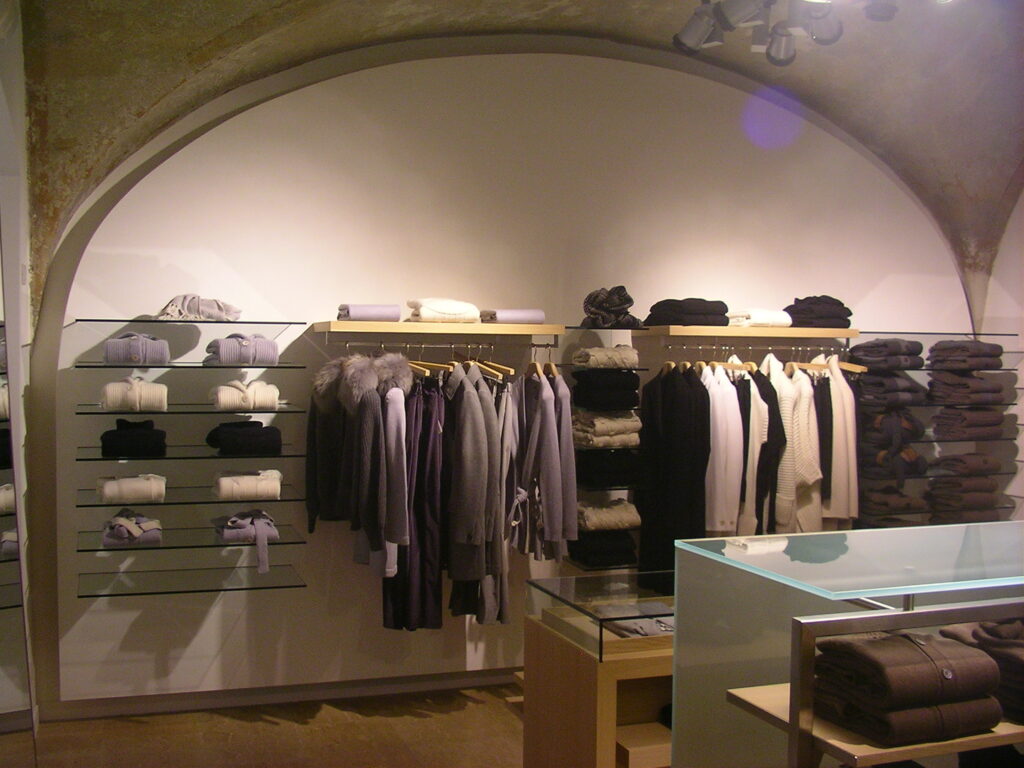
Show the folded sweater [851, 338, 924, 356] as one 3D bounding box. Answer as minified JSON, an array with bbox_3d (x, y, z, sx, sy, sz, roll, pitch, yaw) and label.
[{"bbox_3d":[1.836,-0.181,5.529,0.230,0.081,0.280,0,3,-20],"label":"folded sweater"}]

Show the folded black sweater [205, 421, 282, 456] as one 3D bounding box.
[{"bbox_3d":[-1.099,0.220,4.590,0.275,0.117,0.270,0,3,-19],"label":"folded black sweater"}]

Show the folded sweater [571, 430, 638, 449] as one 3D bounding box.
[{"bbox_3d":[0.416,0.239,5.053,0.235,0.069,0.265,0,3,-20],"label":"folded sweater"}]

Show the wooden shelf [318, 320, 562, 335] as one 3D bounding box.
[{"bbox_3d":[-0.316,-0.245,4.884,1.020,0.041,0.406,0,3,-19],"label":"wooden shelf"}]

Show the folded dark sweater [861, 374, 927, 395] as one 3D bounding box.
[{"bbox_3d":[1.910,-0.002,5.713,0.226,0.080,0.270,0,2,-19],"label":"folded dark sweater"}]

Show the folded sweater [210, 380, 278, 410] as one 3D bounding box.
[{"bbox_3d":[-1.089,0.043,4.602,0.244,0.110,0.270,0,3,-19],"label":"folded sweater"}]

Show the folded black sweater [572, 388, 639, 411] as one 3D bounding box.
[{"bbox_3d":[0.405,0.061,5.038,0.240,0.081,0.265,0,3,-20],"label":"folded black sweater"}]

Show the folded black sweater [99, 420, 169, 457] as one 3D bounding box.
[{"bbox_3d":[-1.433,0.197,4.239,0.230,0.127,0.270,0,3,-21],"label":"folded black sweater"}]

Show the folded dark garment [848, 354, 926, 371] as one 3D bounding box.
[{"bbox_3d":[1.911,-0.111,5.710,0.225,0.073,0.270,0,2,-19],"label":"folded dark garment"}]

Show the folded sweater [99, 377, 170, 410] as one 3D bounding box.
[{"bbox_3d":[-1.435,0.034,4.261,0.230,0.115,0.270,0,3,-23],"label":"folded sweater"}]

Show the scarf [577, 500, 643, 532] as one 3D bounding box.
[{"bbox_3d":[0.420,0.585,5.165,0.255,0.100,0.270,0,3,-19],"label":"scarf"}]

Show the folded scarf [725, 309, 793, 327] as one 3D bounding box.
[{"bbox_3d":[1.168,-0.314,5.313,0.226,0.079,0.210,0,3,-19],"label":"folded scarf"}]

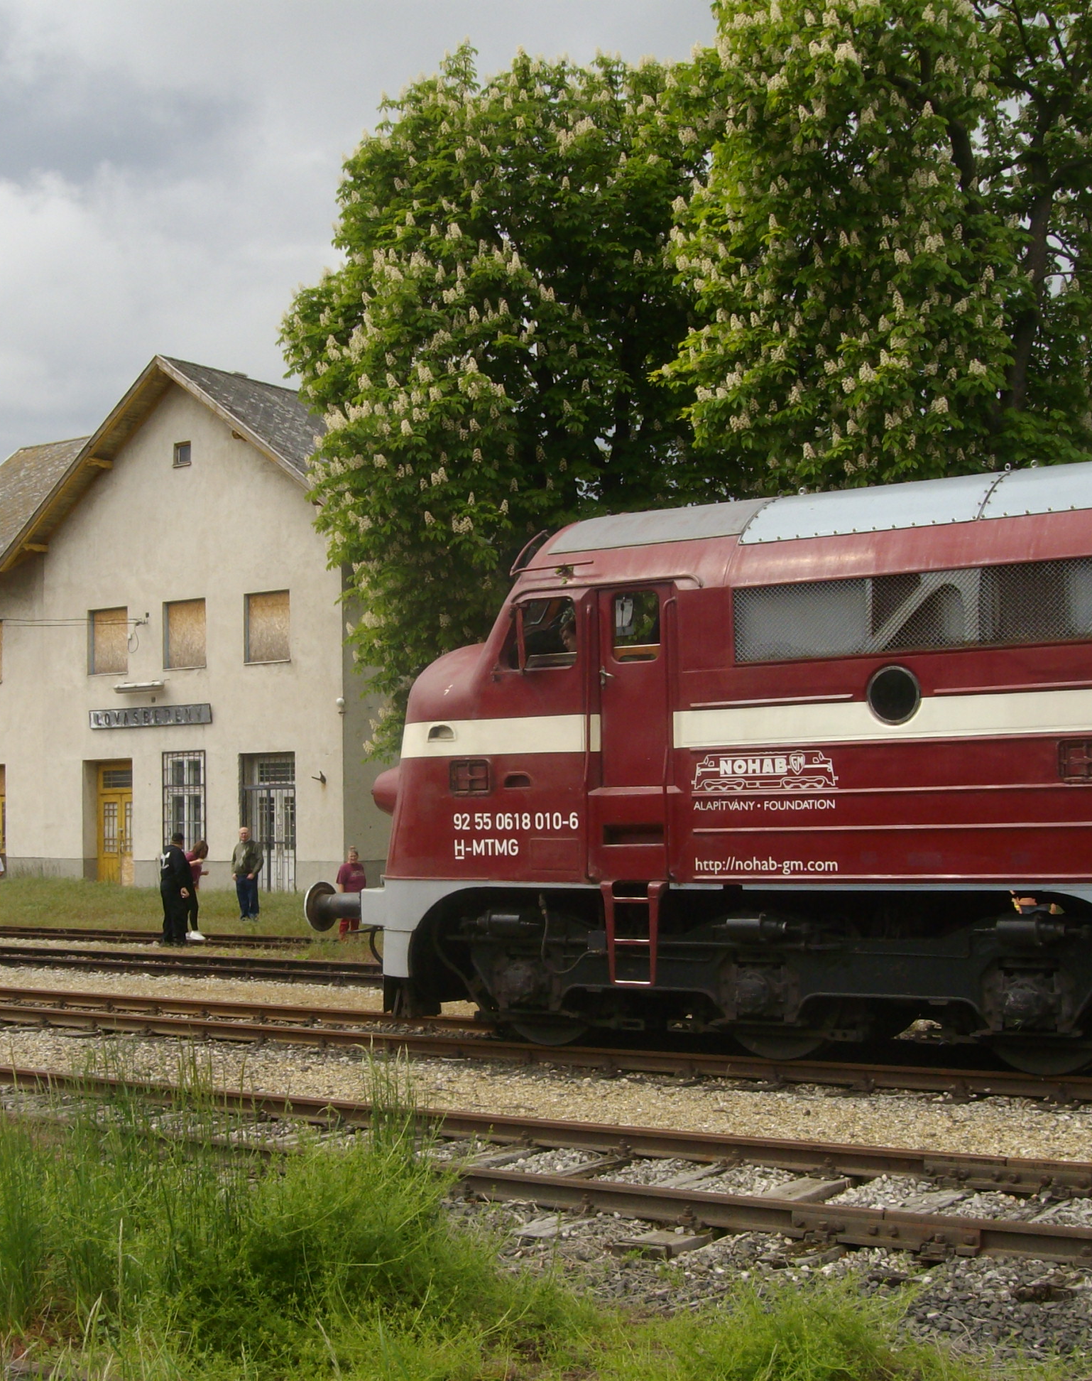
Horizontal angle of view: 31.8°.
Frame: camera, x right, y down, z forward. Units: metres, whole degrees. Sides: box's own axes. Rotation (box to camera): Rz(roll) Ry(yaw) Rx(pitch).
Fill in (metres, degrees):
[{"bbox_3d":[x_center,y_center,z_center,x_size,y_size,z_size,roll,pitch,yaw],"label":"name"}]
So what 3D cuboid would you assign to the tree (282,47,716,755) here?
[{"bbox_3d":[-0.770,-3.844,34.969,8.600,15.720,8.600,-1,-4,0],"label":"tree"}]

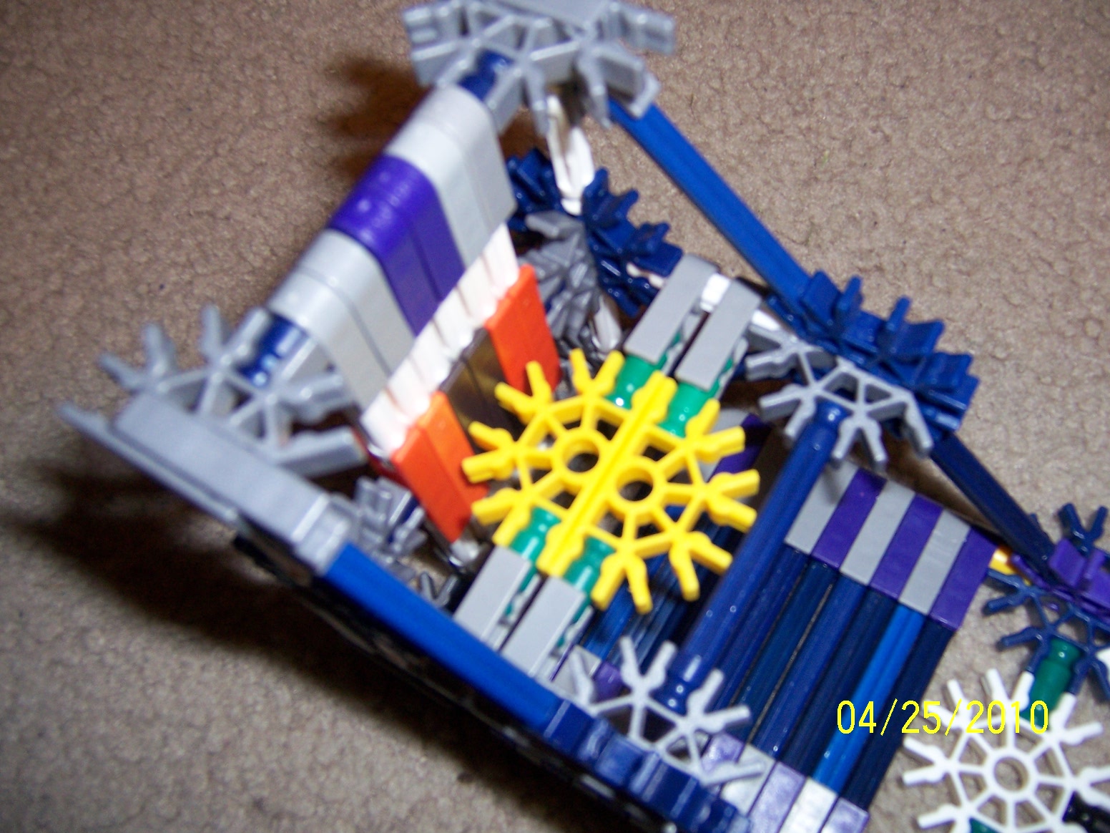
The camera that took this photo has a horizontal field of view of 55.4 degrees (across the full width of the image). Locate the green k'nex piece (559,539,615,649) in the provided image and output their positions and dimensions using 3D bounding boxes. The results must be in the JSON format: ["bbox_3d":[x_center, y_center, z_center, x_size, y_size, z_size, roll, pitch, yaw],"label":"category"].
[{"bbox_3d":[0.004,0.027,0.165,0.006,0.006,0.017,27,72,19],"label":"green k'nex piece"}]

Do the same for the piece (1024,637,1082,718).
[{"bbox_3d":[0.094,0.052,0.204,0.006,0.006,0.017,27,72,19],"label":"piece"}]

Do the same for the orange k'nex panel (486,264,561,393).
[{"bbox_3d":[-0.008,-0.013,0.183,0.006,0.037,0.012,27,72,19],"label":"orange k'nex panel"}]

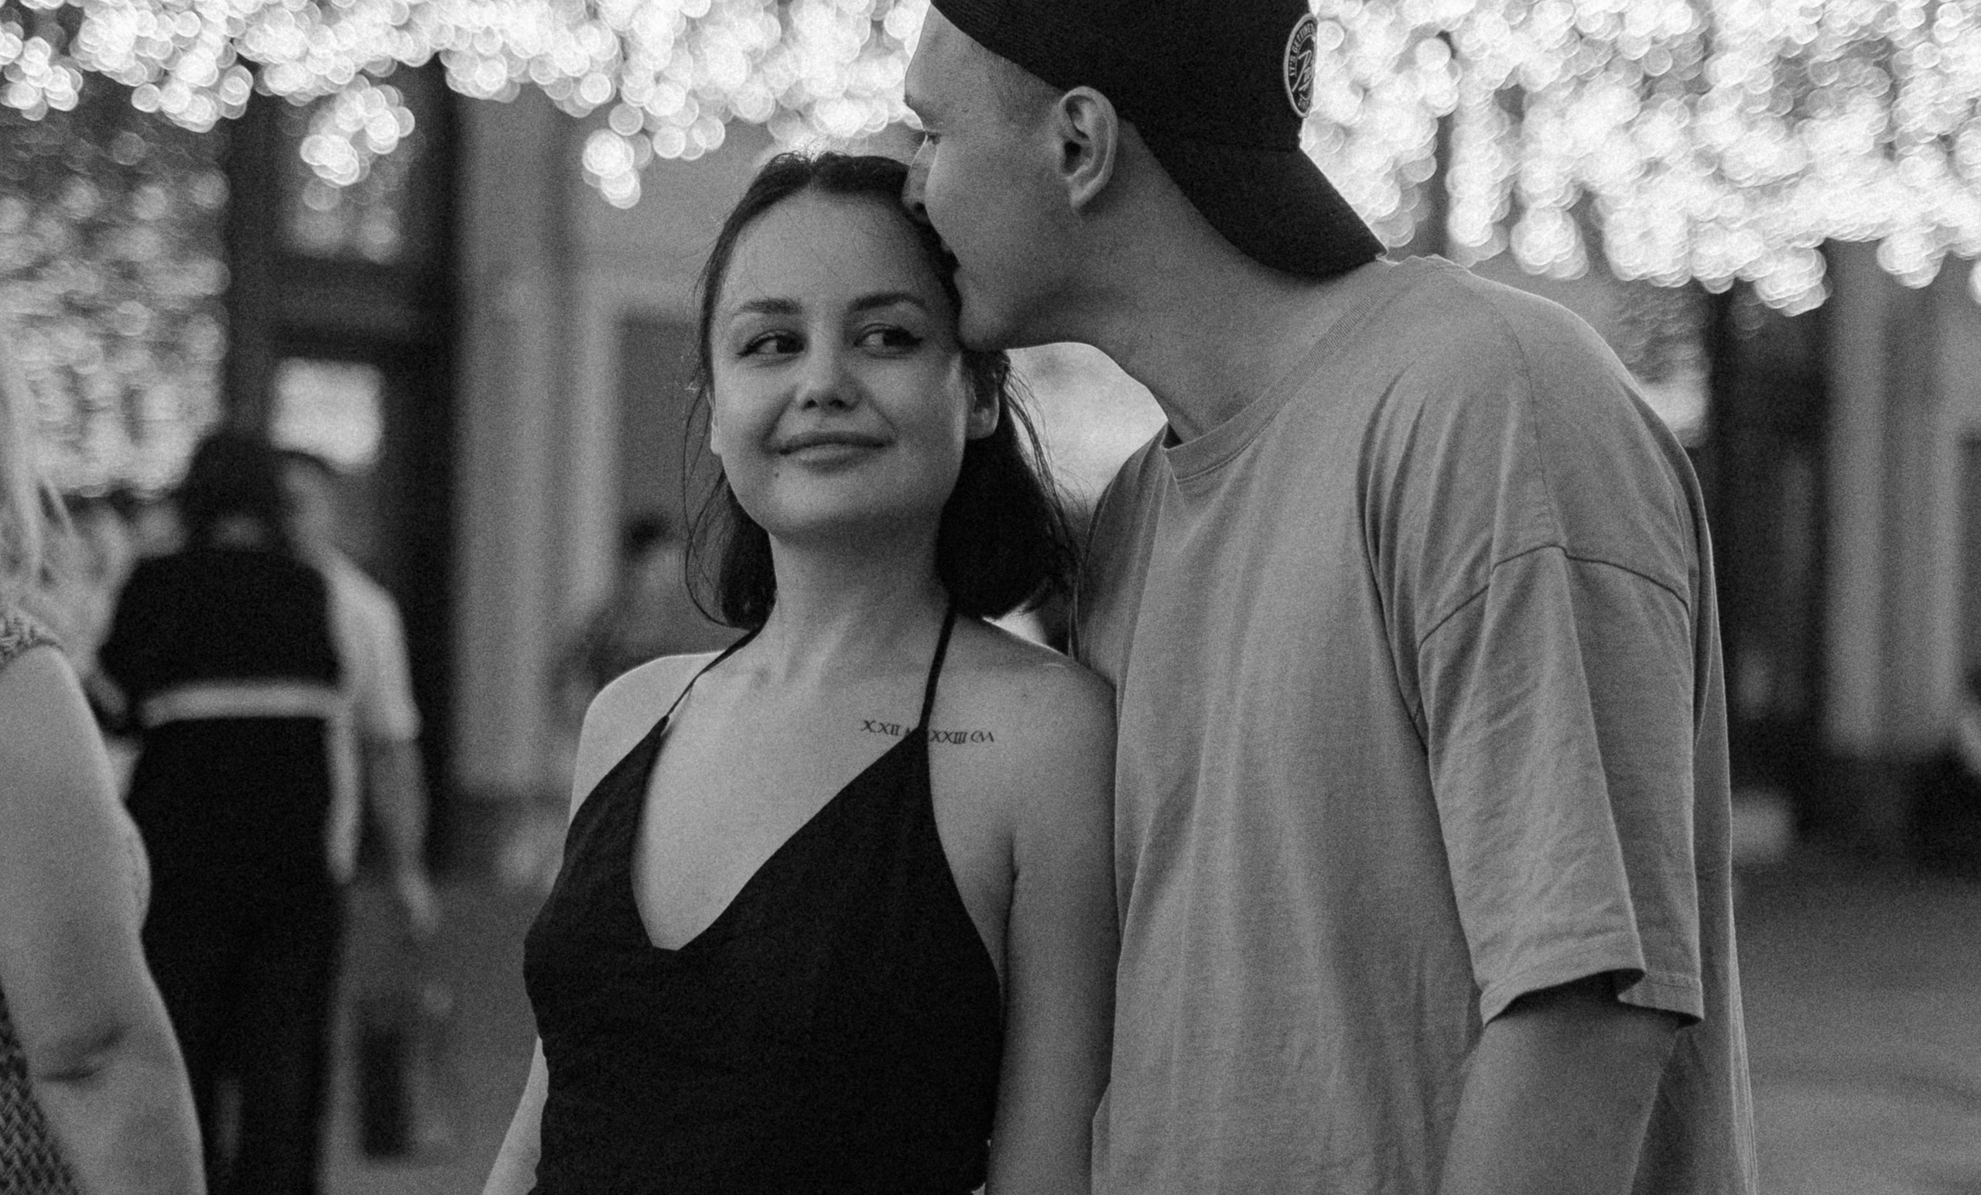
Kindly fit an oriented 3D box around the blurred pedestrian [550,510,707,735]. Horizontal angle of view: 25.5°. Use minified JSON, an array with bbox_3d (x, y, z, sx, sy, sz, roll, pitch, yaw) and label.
[{"bbox_3d":[-1.200,0.540,14.500,0.500,1.650,0.360,1,0,-30],"label":"blurred pedestrian"}]

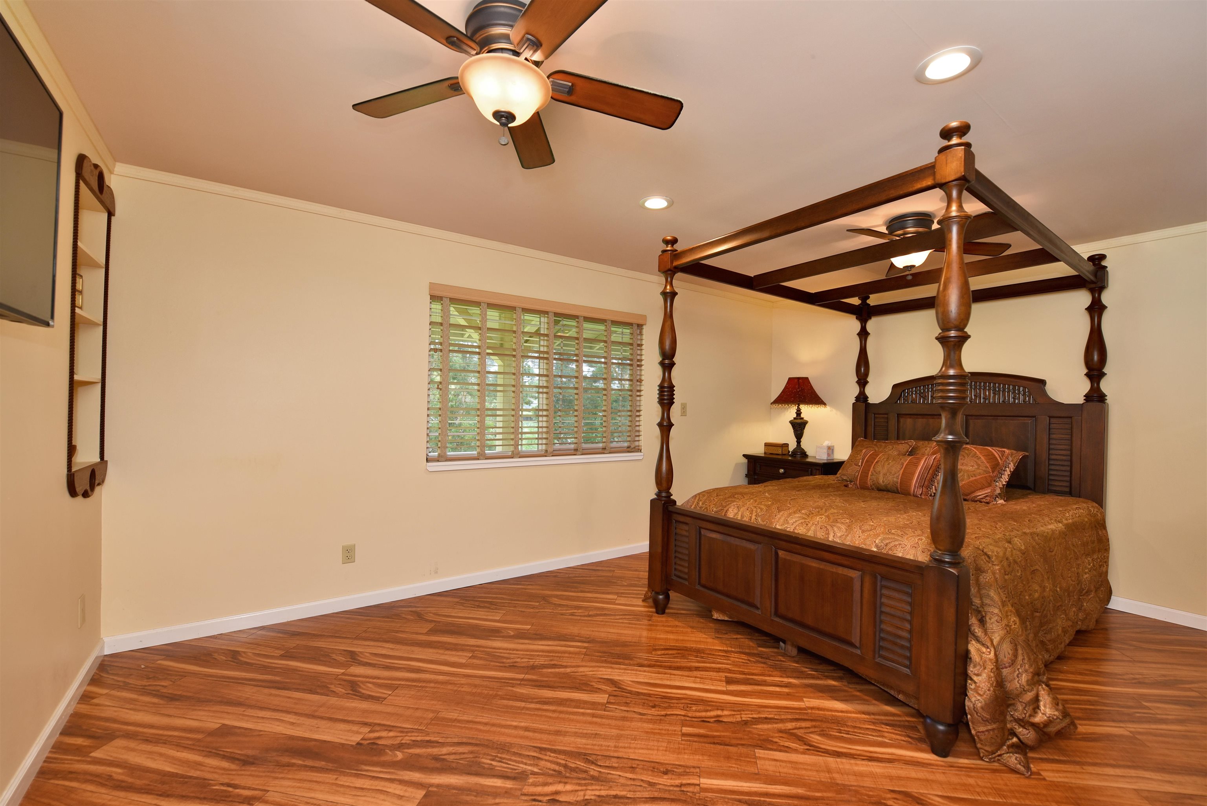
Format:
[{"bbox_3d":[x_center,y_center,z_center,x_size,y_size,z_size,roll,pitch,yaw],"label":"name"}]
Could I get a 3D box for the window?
[{"bbox_3d":[-0.373,-0.163,3.548,1.823,1.215,0.104,1,-1,-35],"label":"window"}]

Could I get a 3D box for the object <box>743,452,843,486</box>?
[{"bbox_3d":[1.857,0.920,4.511,0.537,0.780,0.816,1,-1,-35],"label":"object"}]

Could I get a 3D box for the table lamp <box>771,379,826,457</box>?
[{"bbox_3d":[1.880,0.142,4.515,0.504,0.772,0.504,1,-1,-35],"label":"table lamp"}]

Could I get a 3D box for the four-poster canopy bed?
[{"bbox_3d":[1.793,0.147,2.989,2.458,2.300,1.664,1,-1,-35],"label":"four-poster canopy bed"}]

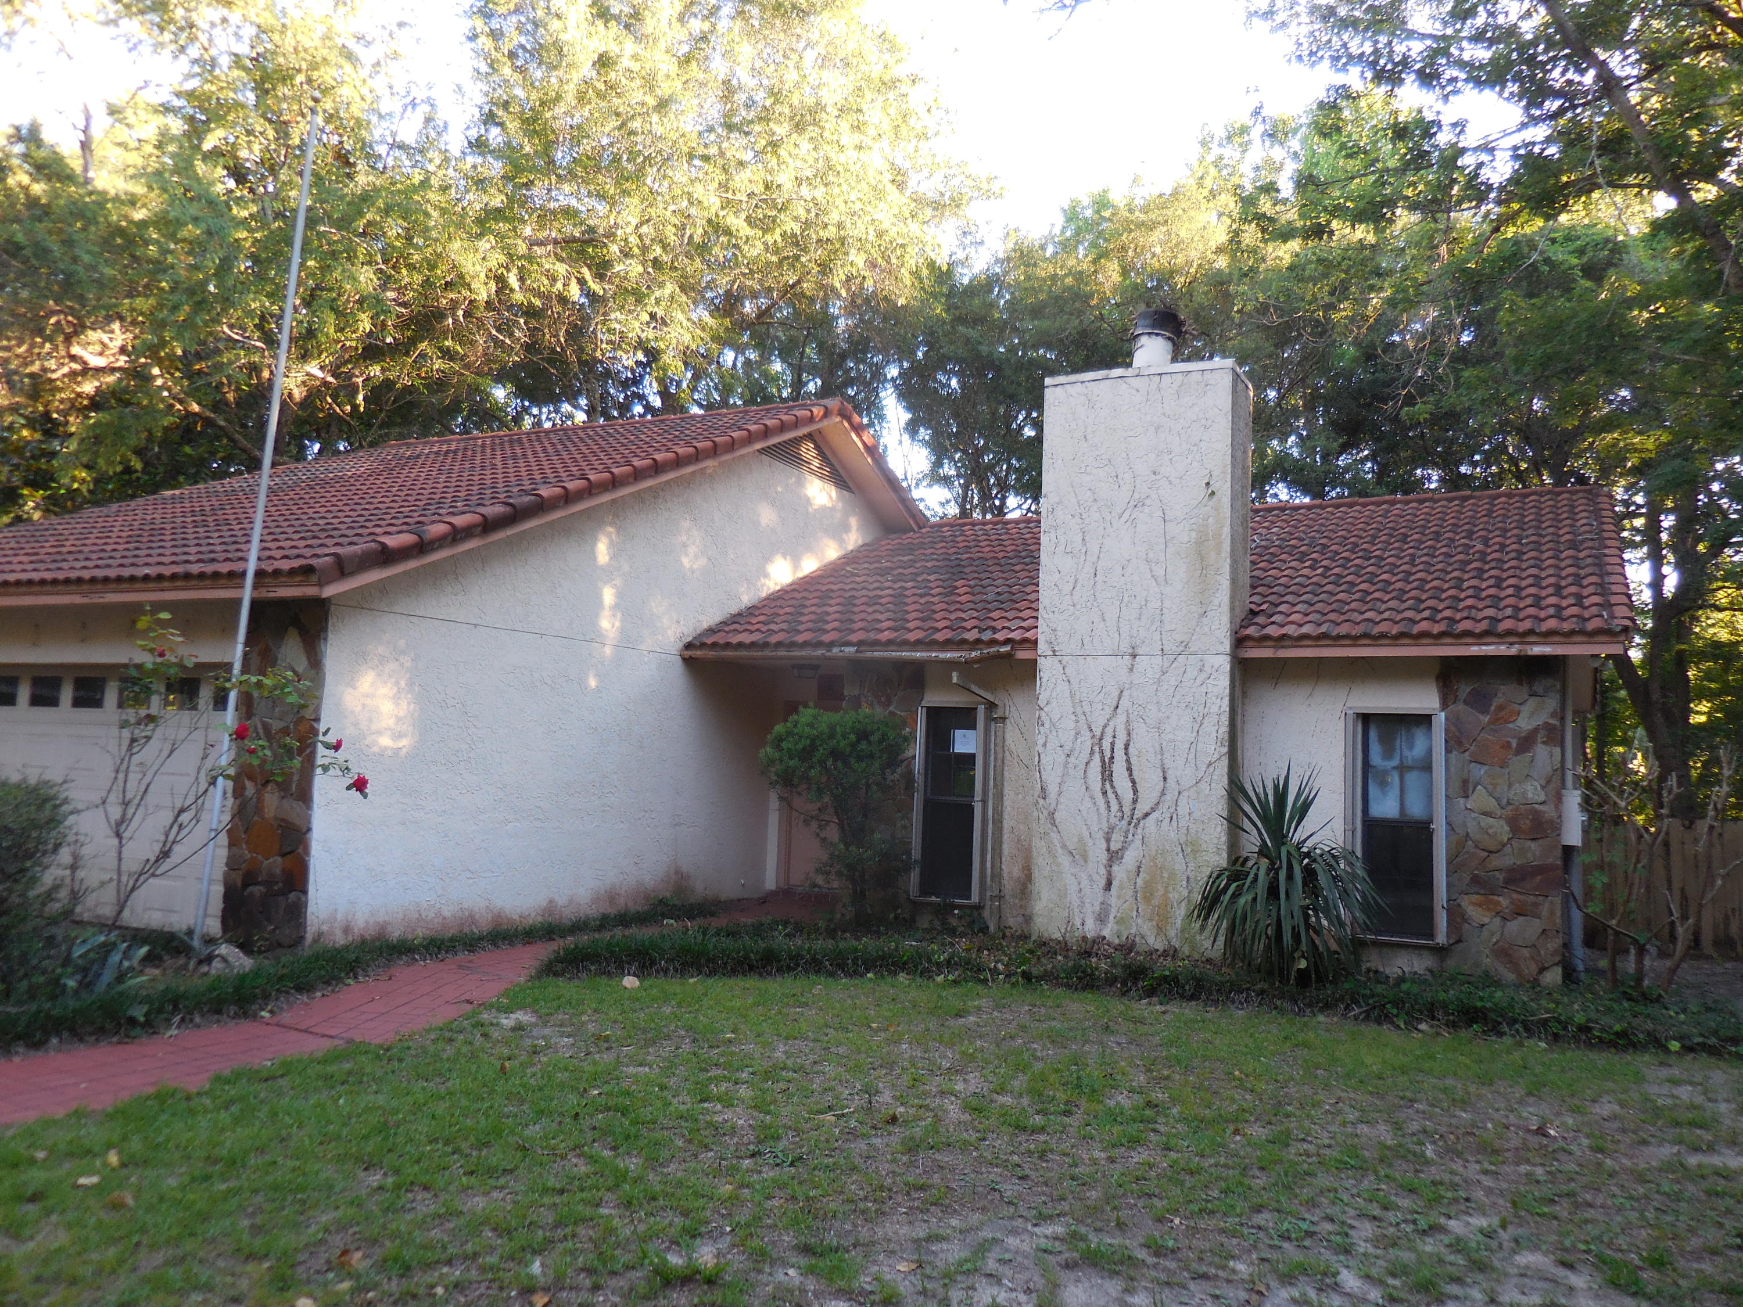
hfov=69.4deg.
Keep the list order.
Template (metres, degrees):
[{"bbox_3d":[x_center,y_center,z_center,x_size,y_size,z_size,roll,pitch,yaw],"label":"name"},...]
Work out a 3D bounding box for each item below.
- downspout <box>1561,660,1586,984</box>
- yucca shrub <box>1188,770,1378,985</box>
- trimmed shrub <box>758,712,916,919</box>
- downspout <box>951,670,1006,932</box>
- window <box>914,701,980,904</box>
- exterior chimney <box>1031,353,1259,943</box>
[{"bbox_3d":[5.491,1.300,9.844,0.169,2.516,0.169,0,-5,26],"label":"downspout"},{"bbox_3d":[3.203,1.643,9.747,1.518,1.677,1.499,0,-5,26],"label":"yucca shrub"},{"bbox_3d":[-0.272,1.518,11.897,1.443,2.080,1.405,2,-4,0],"label":"trimmed shrub"},{"bbox_3d":[1.002,1.385,11.736,0.422,2.408,0.347,0,-5,26],"label":"downspout"},{"bbox_3d":[0.756,1.430,12.024,0.677,1.831,0.120,0,-5,27],"label":"window"},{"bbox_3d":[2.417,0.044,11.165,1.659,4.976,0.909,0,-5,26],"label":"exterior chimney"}]

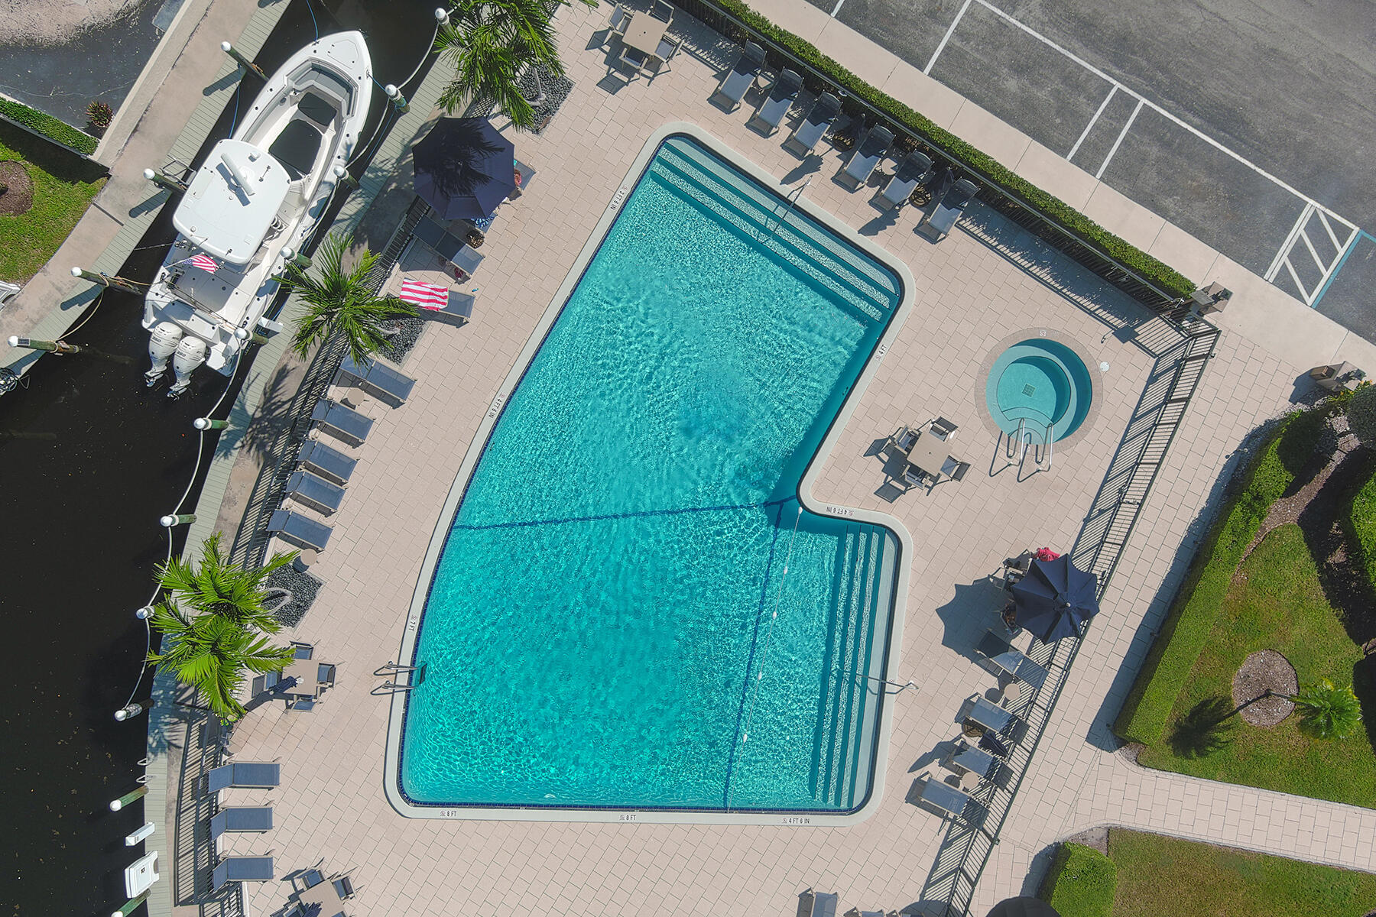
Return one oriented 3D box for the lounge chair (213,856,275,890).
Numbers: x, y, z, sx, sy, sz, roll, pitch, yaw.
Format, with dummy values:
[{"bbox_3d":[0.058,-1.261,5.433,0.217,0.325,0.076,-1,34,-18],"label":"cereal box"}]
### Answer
[{"bbox_3d":[-11.475,10.691,28.701,1.380,1.070,0.660,0,90,0],"label":"lounge chair"}]

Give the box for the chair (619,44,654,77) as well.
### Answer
[{"bbox_3d":[-1.372,-10.627,29.560,0.600,0.890,0.650,25,89,1],"label":"chair"}]

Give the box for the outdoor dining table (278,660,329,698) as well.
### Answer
[{"bbox_3d":[-9.997,5.666,28.926,0.910,0.720,0.910,3,90,0],"label":"outdoor dining table"}]

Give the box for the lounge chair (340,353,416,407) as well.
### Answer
[{"bbox_3d":[-8.117,-2.194,29.344,1.700,1.050,0.670,28,89,1],"label":"lounge chair"}]

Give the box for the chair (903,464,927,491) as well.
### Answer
[{"bbox_3d":[6.000,0.411,29.000,0.600,0.880,0.640,30,89,0],"label":"chair"}]

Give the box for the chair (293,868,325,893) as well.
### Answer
[{"bbox_3d":[-9.698,10.908,28.806,0.600,0.880,0.640,-26,90,-1],"label":"chair"}]

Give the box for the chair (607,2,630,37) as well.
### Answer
[{"bbox_3d":[-1.680,-11.588,29.579,0.650,0.890,0.600,25,89,1],"label":"chair"}]

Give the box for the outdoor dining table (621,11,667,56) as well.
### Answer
[{"bbox_3d":[-1.118,-11.216,29.557,0.930,0.720,0.930,24,90,0],"label":"outdoor dining table"}]

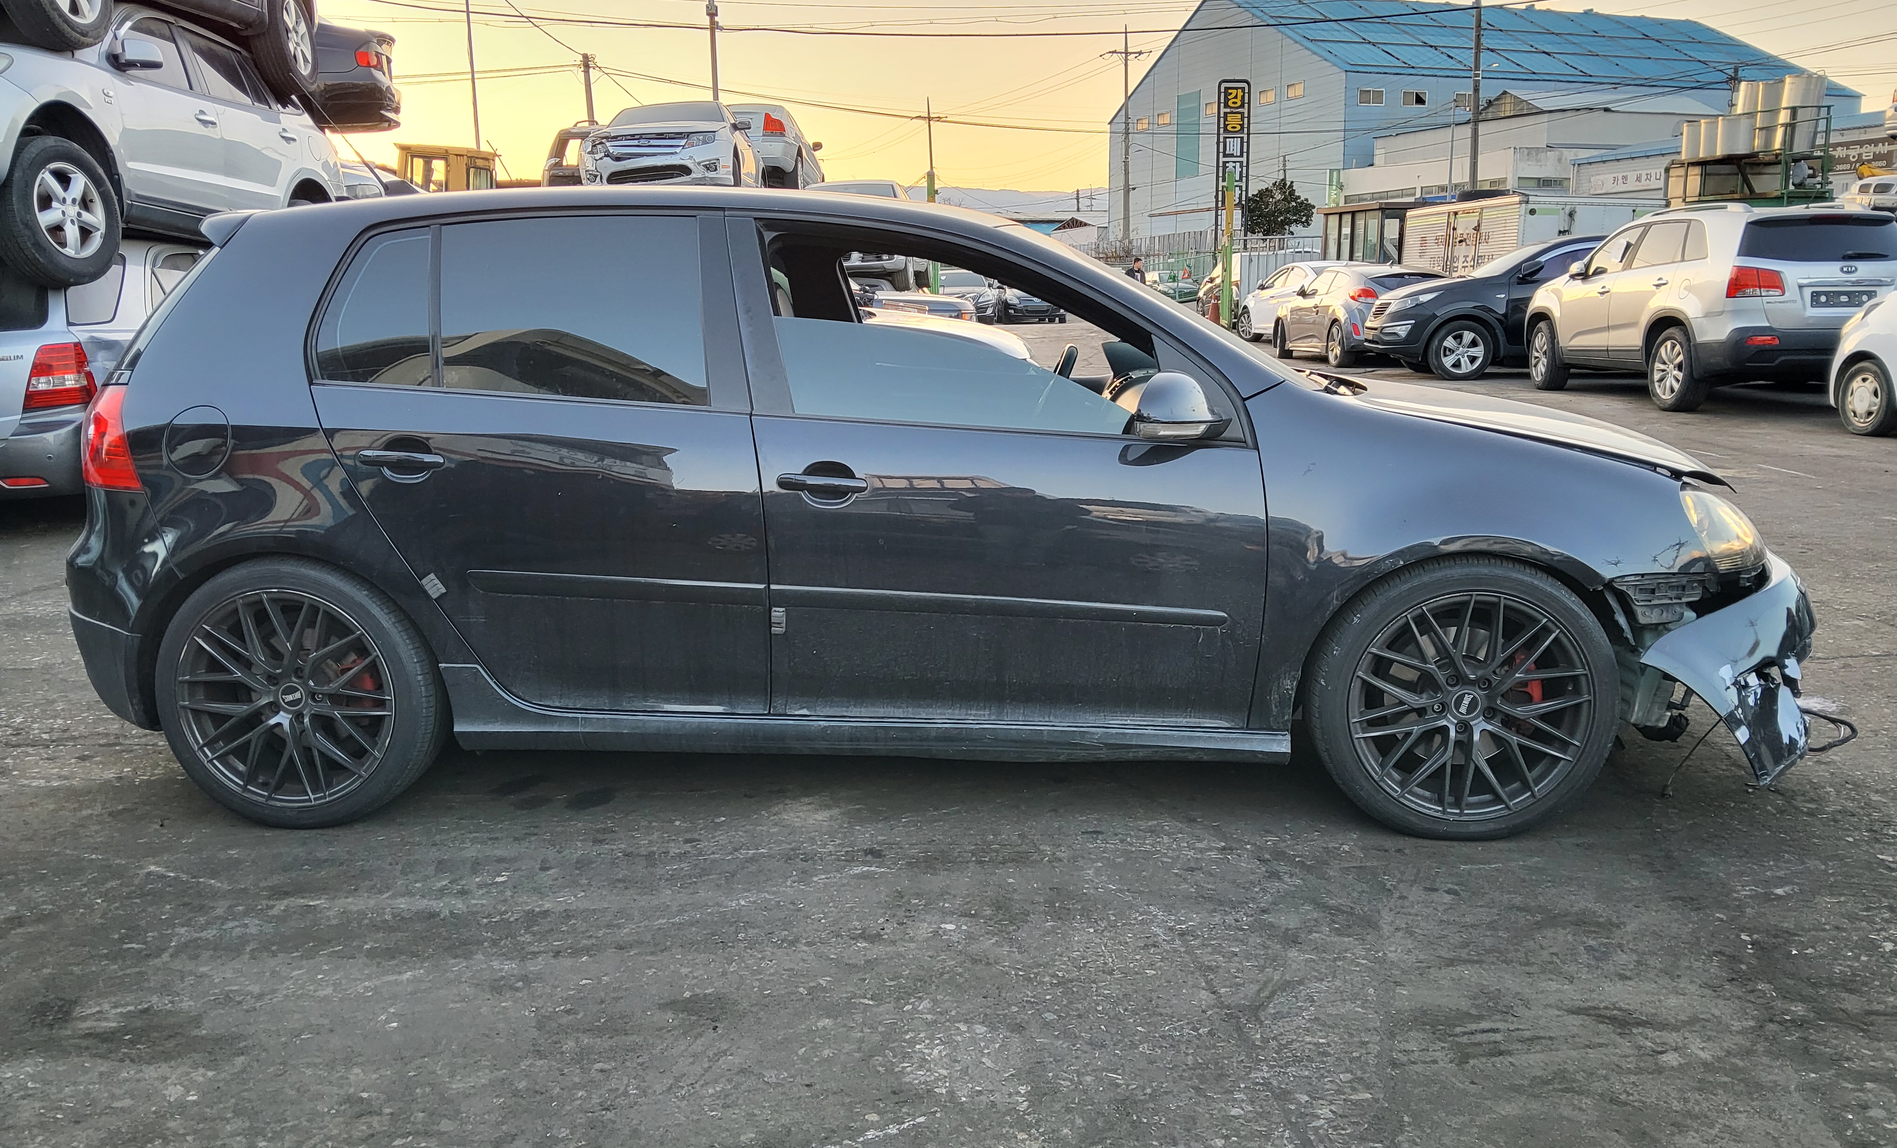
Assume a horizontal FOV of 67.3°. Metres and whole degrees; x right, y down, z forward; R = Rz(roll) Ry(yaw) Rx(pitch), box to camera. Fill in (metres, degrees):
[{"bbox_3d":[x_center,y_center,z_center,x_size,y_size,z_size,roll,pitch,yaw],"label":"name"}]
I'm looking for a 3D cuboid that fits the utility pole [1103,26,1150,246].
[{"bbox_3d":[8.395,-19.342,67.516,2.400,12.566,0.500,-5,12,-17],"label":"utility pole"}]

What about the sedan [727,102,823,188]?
[{"bbox_3d":[-3.027,-6.569,22.316,1.830,1.430,4.760,-1,11,1],"label":"sedan"}]

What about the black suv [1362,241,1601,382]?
[{"bbox_3d":[6.938,-3.170,16.546,4.440,1.640,1.855,-2,12,-3],"label":"black suv"}]

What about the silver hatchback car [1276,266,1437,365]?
[{"bbox_3d":[6.264,-3.925,21.415,1.800,1.410,4.230,-2,11,-2],"label":"silver hatchback car"}]

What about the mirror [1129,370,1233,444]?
[{"bbox_3d":[0.463,-0.338,2.859,0.175,0.140,0.220,0,12,4],"label":"mirror"}]

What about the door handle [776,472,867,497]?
[{"bbox_3d":[-0.264,-0.188,2.981,0.190,0.040,0.050,0,12,4],"label":"door handle"}]

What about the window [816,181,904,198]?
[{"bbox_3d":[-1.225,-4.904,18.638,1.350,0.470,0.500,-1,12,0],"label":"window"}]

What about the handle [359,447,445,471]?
[{"bbox_3d":[-1.162,-0.243,3.033,0.187,0.040,0.050,0,12,4],"label":"handle"}]

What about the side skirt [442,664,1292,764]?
[{"bbox_3d":[-0.187,0.291,3.158,1.860,0.215,0.120,0,12,5],"label":"side skirt"}]

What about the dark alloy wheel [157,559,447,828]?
[{"bbox_3d":[-1.472,0.256,3.315,0.640,0.640,0.240,0,12,5],"label":"dark alloy wheel"}]

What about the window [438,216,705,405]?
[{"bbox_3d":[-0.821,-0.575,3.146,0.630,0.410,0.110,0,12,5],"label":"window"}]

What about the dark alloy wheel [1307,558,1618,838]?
[{"bbox_3d":[1.105,0.260,3.091,0.630,0.630,0.230,0,12,4],"label":"dark alloy wheel"}]

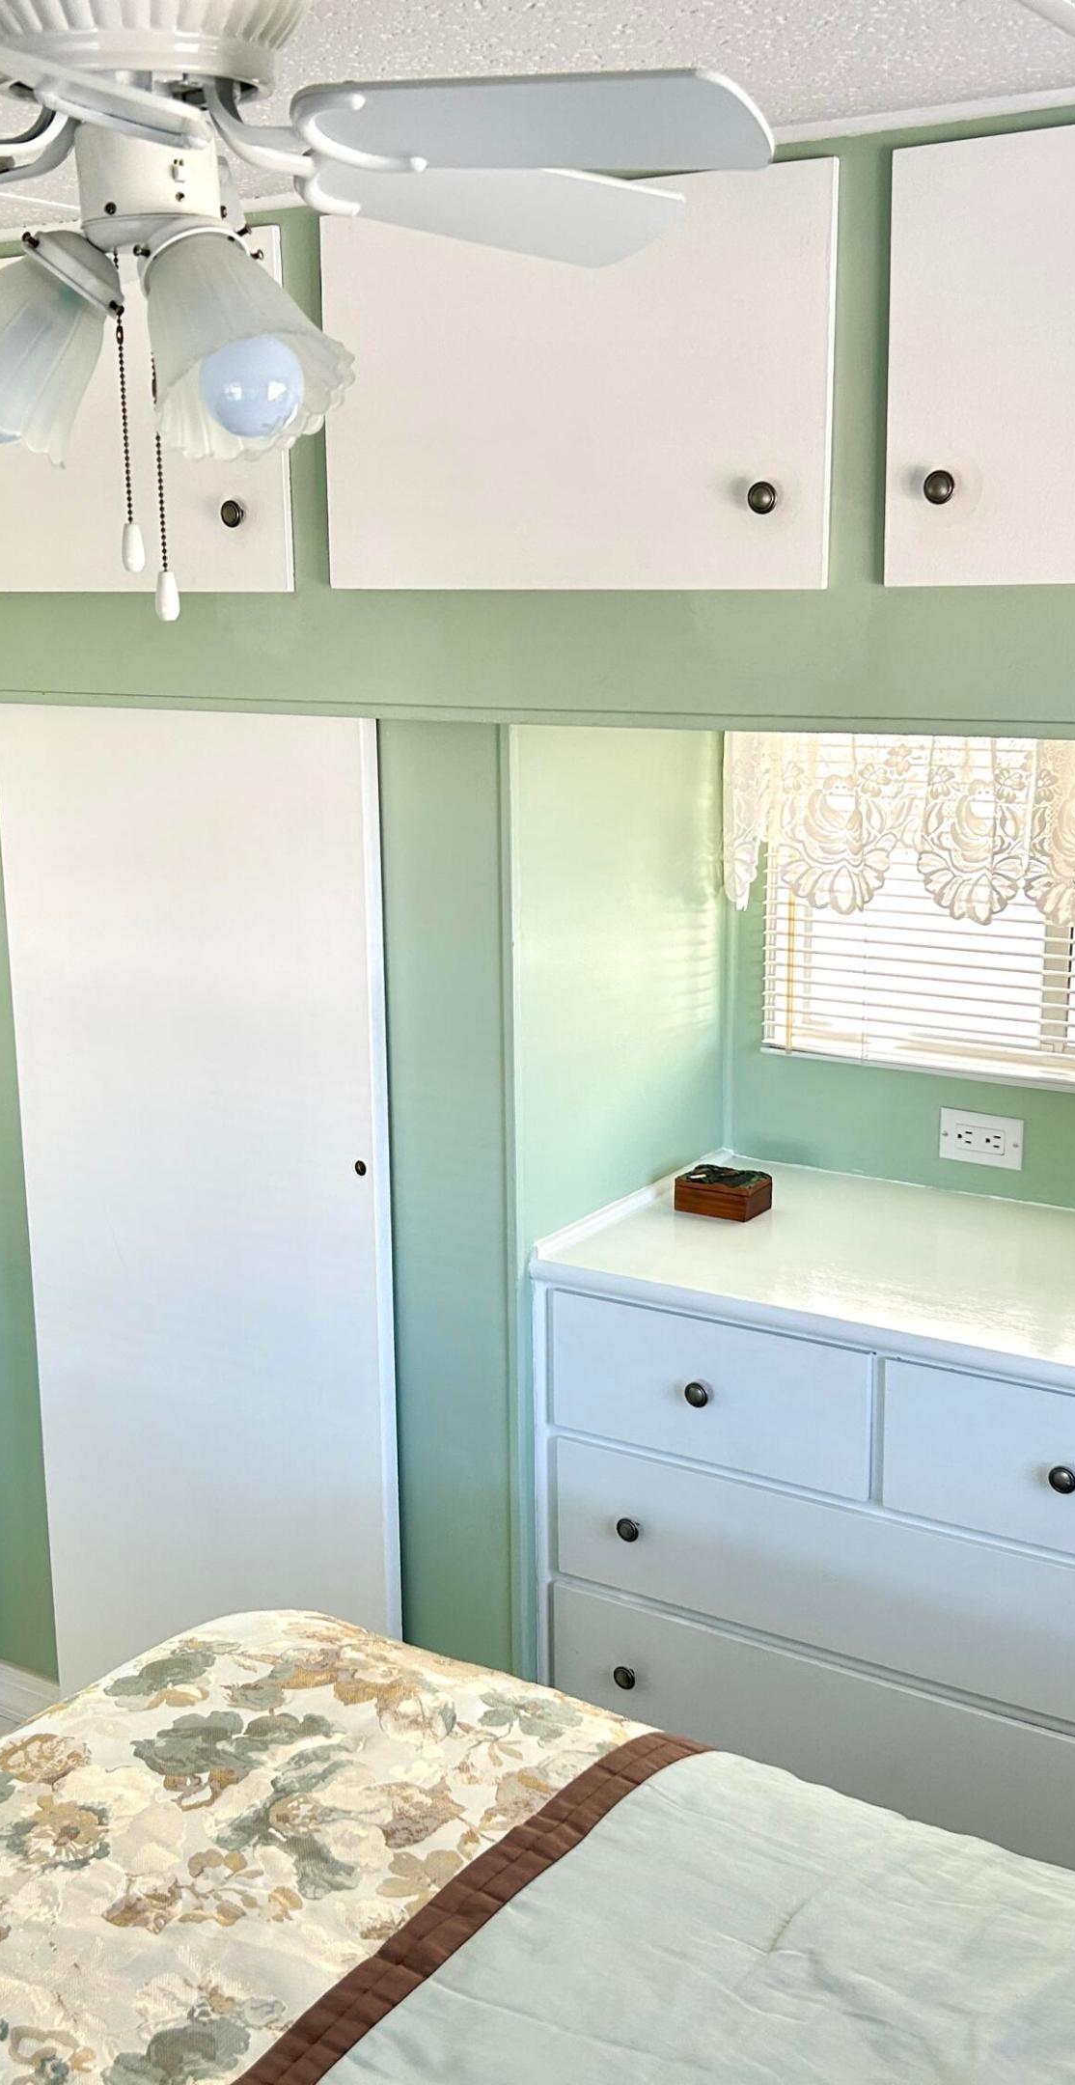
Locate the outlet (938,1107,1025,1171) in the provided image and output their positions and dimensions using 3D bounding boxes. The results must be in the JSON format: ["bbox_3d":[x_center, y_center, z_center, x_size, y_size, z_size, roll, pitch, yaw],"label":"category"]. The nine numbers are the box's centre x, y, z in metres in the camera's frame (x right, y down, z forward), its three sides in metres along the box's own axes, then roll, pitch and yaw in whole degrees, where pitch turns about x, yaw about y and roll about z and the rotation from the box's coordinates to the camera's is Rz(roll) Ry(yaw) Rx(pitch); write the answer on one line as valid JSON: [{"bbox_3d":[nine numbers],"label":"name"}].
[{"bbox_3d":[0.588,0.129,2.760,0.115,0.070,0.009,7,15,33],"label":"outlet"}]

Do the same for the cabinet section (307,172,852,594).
[{"bbox_3d":[0.127,-0.712,2.333,0.616,0.399,0.380,7,15,32],"label":"cabinet section"}]

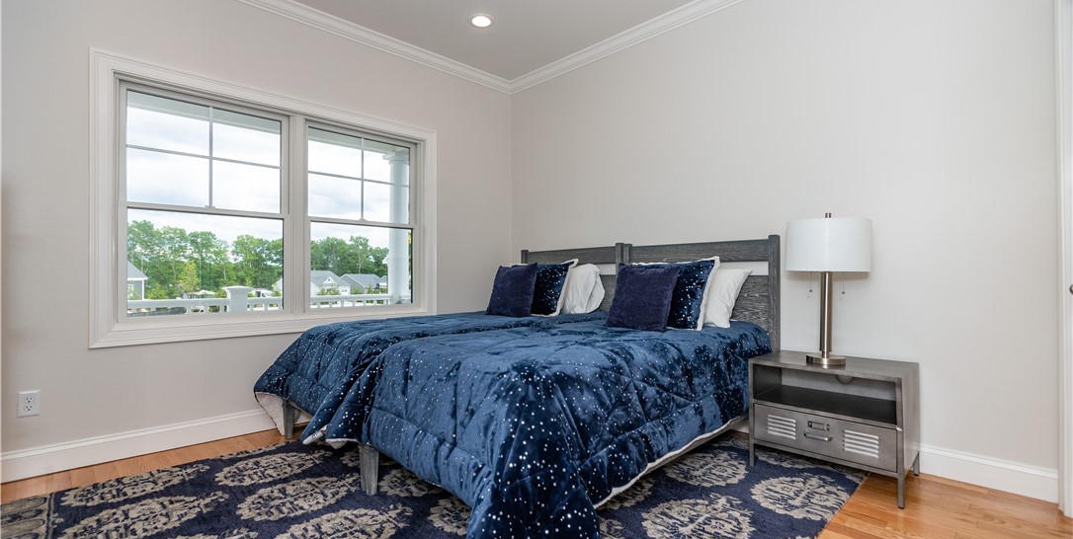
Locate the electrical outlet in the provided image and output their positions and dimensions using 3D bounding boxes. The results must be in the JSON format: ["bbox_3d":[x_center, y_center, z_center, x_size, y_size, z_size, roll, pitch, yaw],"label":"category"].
[{"bbox_3d":[-2.413,0.640,2.268,0.072,0.117,0.012,1,-1,-44],"label":"electrical outlet"}]

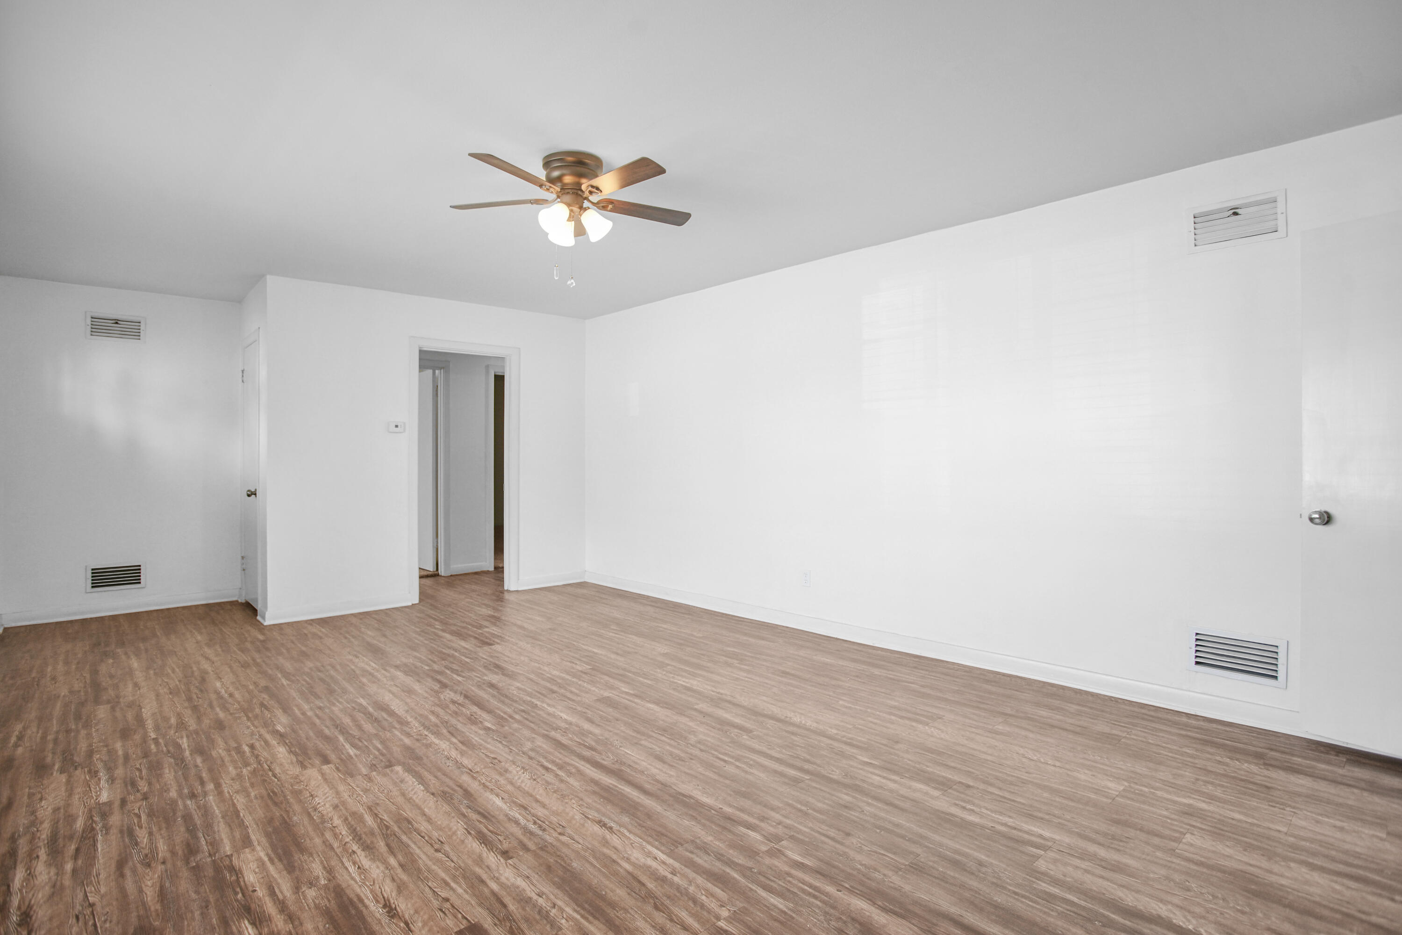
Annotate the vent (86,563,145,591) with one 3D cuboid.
[{"bbox_3d":[-4.410,0.826,4.996,0.345,0.200,0.025,-1,1,-39],"label":"vent"}]

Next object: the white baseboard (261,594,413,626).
[{"bbox_3d":[-2.677,1.055,4.957,0.982,0.095,0.022,-1,1,-38],"label":"white baseboard"}]

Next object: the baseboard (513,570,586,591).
[{"bbox_3d":[-1.347,1.015,5.992,0.684,0.100,0.022,-1,1,-38],"label":"baseboard"}]

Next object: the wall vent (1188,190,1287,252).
[{"bbox_3d":[2.316,-1.064,2.869,0.335,0.200,0.025,0,1,44],"label":"wall vent"}]

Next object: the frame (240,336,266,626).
[{"bbox_3d":[-3.489,0.041,5.196,0.130,2.130,0.820,-1,1,-43],"label":"frame"}]

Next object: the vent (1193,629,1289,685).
[{"bbox_3d":[2.319,0.822,2.866,0.335,0.200,0.025,0,1,44],"label":"vent"}]

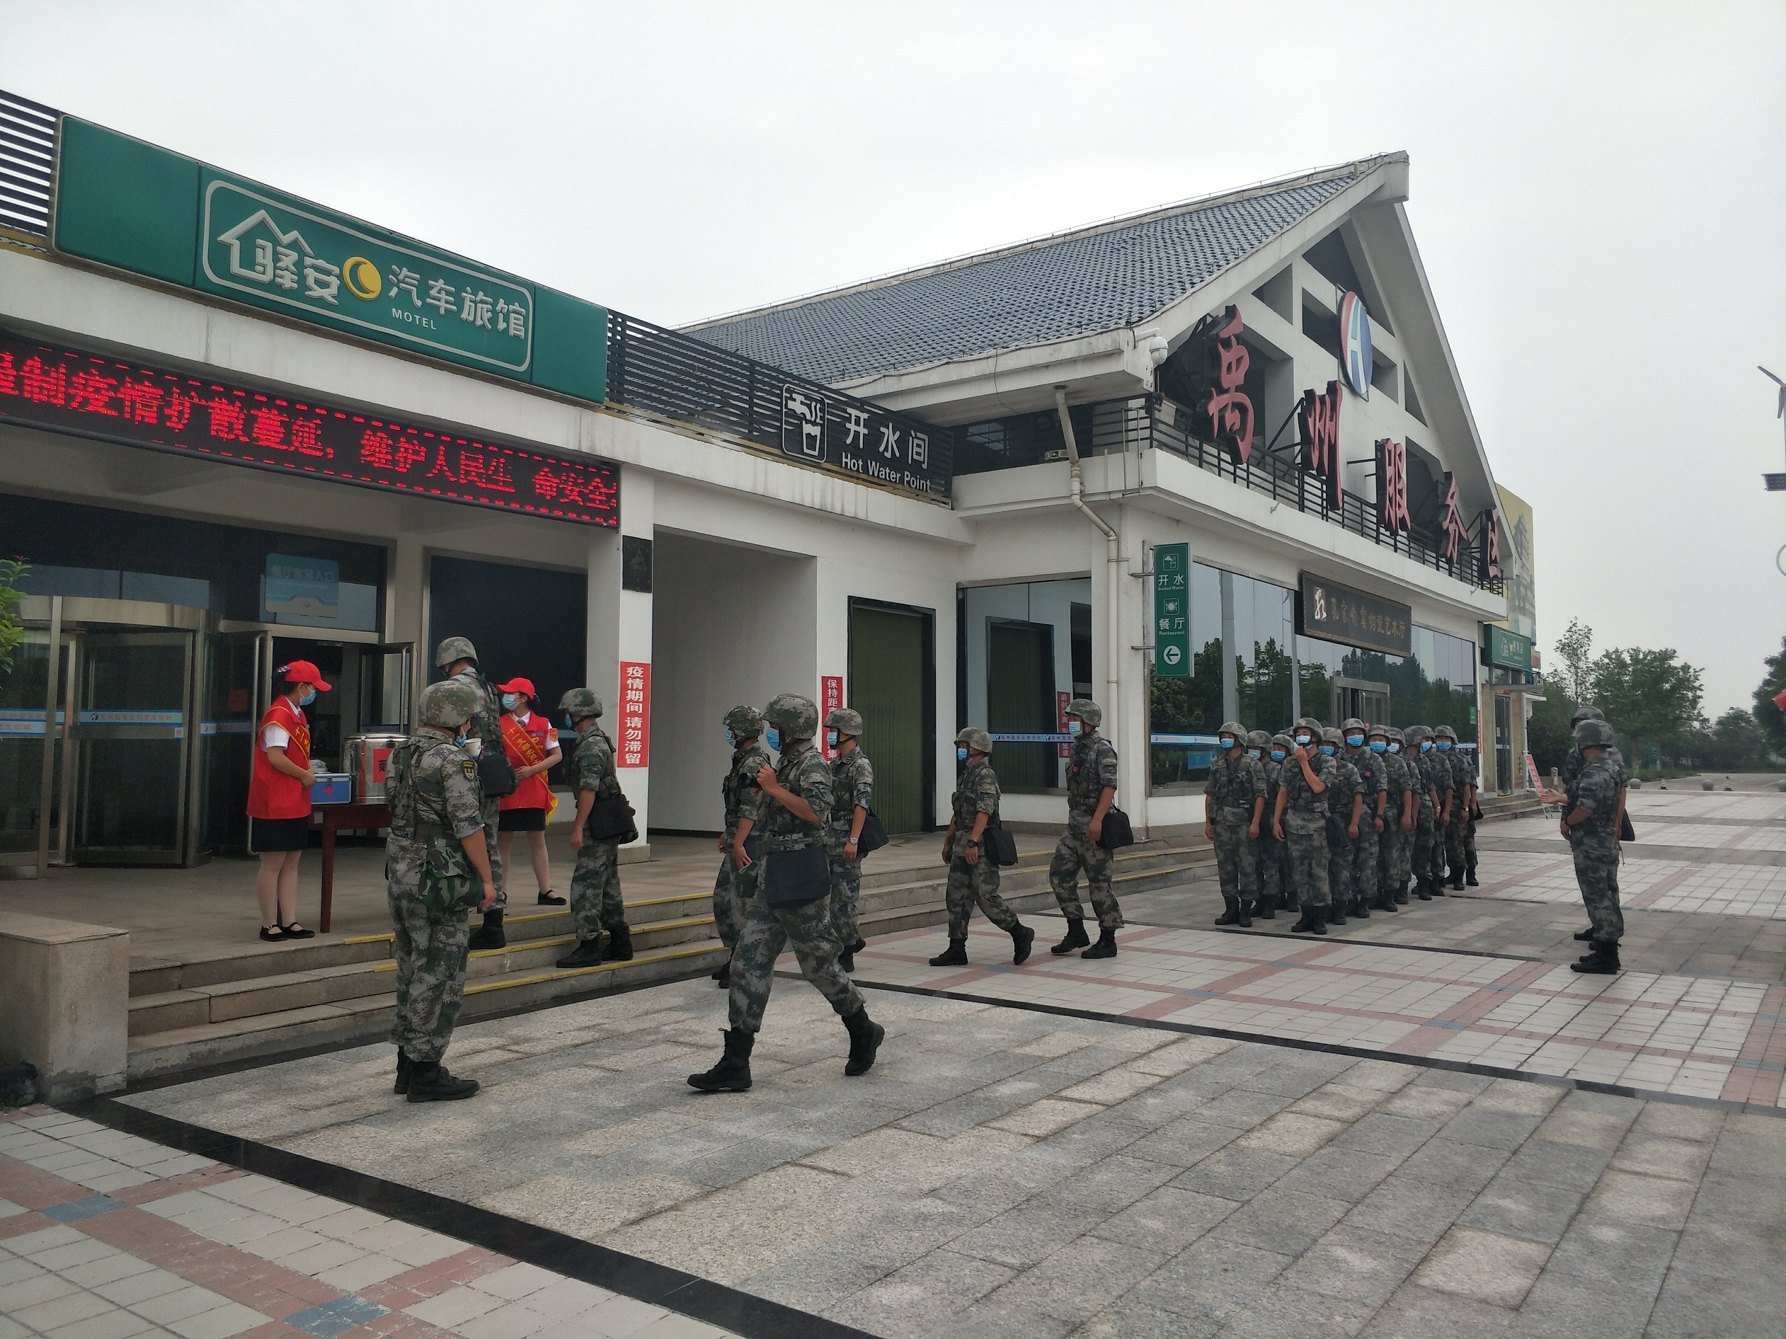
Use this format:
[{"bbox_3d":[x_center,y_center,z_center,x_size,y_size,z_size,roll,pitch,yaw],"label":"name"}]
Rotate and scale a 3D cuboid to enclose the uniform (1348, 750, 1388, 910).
[{"bbox_3d":[4.265,1.419,11.734,0.500,1.427,0.320,-2,-4,37],"label":"uniform"}]

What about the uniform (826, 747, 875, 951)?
[{"bbox_3d":[-0.286,1.222,8.812,0.320,1.383,0.470,2,-3,-22],"label":"uniform"}]

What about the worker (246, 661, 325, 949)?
[{"bbox_3d":[-3.535,0.770,7.530,0.390,1.630,0.430,1,-3,-7],"label":"worker"}]

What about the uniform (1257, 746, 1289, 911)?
[{"bbox_3d":[3.346,1.429,11.606,0.500,1.411,0.320,-2,-4,37],"label":"uniform"}]

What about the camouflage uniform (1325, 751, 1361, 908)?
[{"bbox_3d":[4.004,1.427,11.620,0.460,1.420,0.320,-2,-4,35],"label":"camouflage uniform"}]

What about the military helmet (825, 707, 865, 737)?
[{"bbox_3d":[-0.324,0.357,8.812,0.270,0.190,0.240,2,-3,-22],"label":"military helmet"}]

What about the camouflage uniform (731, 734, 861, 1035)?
[{"bbox_3d":[-0.451,0.988,5.950,0.580,1.330,0.480,1,-4,-13],"label":"camouflage uniform"}]

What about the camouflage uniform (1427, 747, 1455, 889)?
[{"bbox_3d":[5.800,1.590,13.800,0.470,1.460,0.340,-2,-4,36],"label":"camouflage uniform"}]

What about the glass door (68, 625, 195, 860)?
[{"bbox_3d":[-6.893,0.708,11.680,1.070,2.100,0.070,0,-3,9],"label":"glass door"}]

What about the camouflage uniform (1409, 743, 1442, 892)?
[{"bbox_3d":[5.398,1.498,13.149,0.500,1.444,0.320,-2,-4,37],"label":"camouflage uniform"}]

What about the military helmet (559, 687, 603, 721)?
[{"bbox_3d":[-2.019,0.221,8.350,0.270,0.200,0.235,-2,-4,17],"label":"military helmet"}]

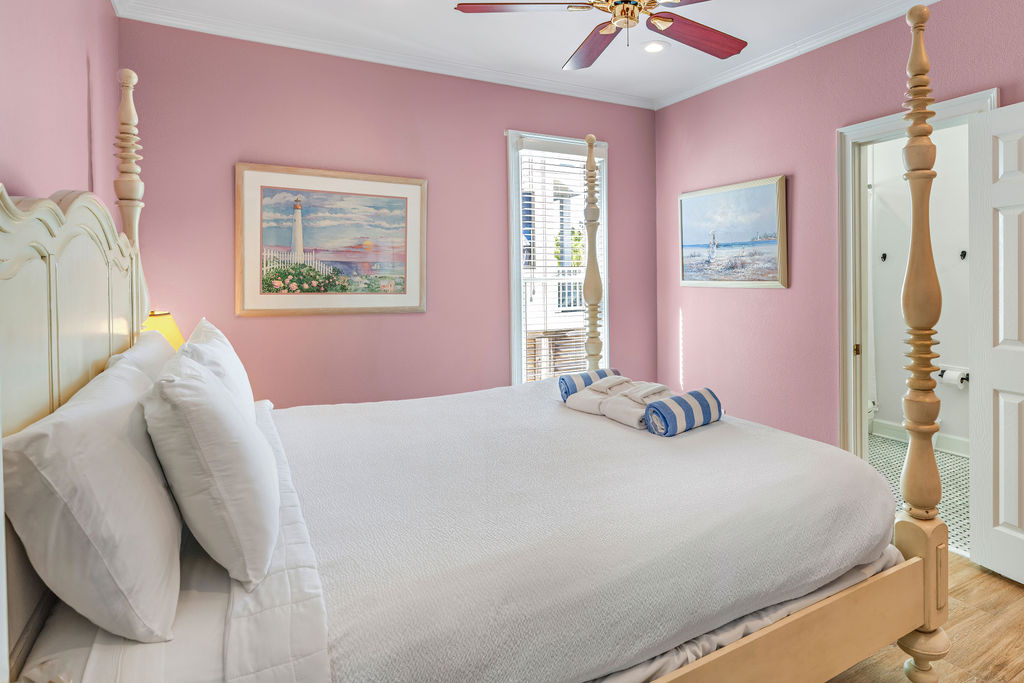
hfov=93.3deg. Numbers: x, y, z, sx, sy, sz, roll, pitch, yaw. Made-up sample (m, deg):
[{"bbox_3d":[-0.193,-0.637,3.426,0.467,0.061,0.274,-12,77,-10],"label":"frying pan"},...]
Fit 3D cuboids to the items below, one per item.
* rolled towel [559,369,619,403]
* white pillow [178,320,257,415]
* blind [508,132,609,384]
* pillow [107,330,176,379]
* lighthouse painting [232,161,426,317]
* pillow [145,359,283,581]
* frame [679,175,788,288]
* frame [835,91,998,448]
[{"bbox_3d":[0.393,0.214,2.377,0.320,0.130,0.135,-3,5,-25],"label":"rolled towel"},{"bbox_3d":[-1.047,0.159,1.768,0.180,0.450,0.620,-21,13,-24],"label":"white pillow"},{"bbox_3d":[0.367,-0.517,3.570,0.760,1.960,0.060,-3,5,-25],"label":"blind"},{"bbox_3d":[-1.160,0.178,1.697,0.190,0.460,0.640,-33,18,-21],"label":"pillow"},{"bbox_3d":[-1.055,-0.602,2.940,1.070,0.860,0.035,-3,5,-25],"label":"lighthouse painting"},{"bbox_3d":[-0.704,0.225,1.189,0.180,0.450,0.620,-21,13,-24],"label":"pillow"},{"bbox_3d":[1.489,-0.735,3.369,0.035,0.700,0.820,-3,6,-28],"label":"frame"},{"bbox_3d":[2.045,-0.092,2.483,0.130,2.120,0.680,-3,6,-28],"label":"frame"}]

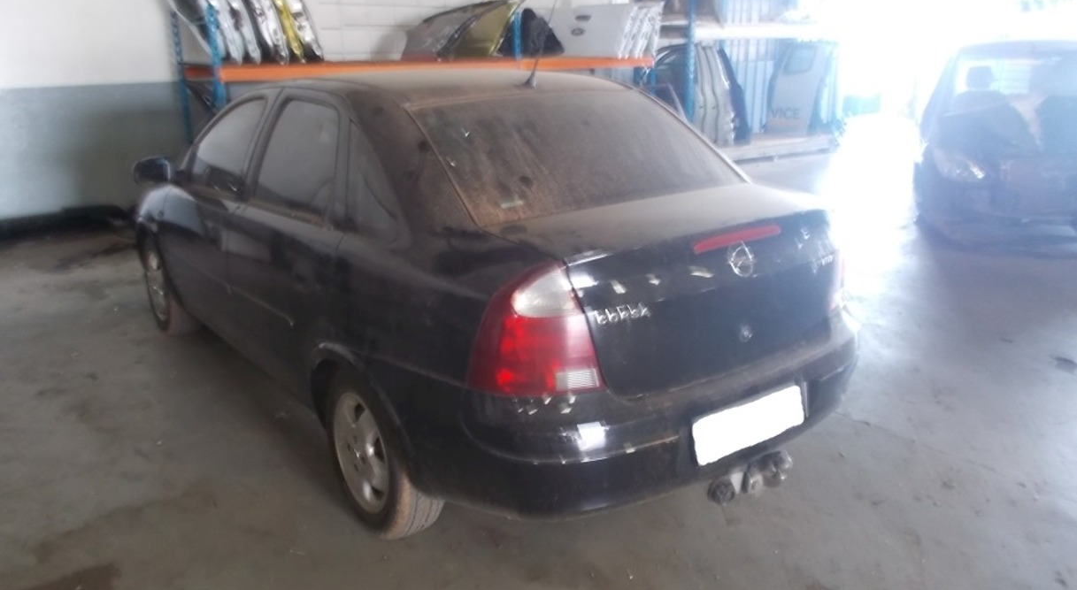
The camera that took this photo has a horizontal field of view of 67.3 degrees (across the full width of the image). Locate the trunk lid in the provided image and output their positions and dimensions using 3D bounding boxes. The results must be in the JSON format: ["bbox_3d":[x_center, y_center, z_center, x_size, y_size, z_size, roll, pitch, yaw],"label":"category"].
[{"bbox_3d":[0.442,-0.059,2.414,1.140,0.400,0.500,-13,21,-36],"label":"trunk lid"}]

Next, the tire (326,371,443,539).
[{"bbox_3d":[-0.497,0.486,2.633,0.185,0.575,0.575,-13,21,-36],"label":"tire"}]

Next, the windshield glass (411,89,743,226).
[{"bbox_3d":[0.141,-0.505,2.679,1.170,0.100,0.630,-13,52,-36],"label":"windshield glass"}]

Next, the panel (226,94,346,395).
[{"bbox_3d":[-0.860,-0.175,2.951,0.250,1.090,1.150,-13,21,-36],"label":"panel"}]

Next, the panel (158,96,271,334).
[{"bbox_3d":[-1.429,-0.382,3.656,0.250,1.090,1.180,-13,21,-36],"label":"panel"}]

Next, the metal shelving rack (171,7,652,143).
[{"bbox_3d":[-0.966,-1.984,8.535,4.987,1.880,1.050,-13,21,-34],"label":"metal shelving rack"}]

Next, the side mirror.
[{"bbox_3d":[-1.810,-0.581,3.792,0.185,0.142,0.130,-13,21,-36],"label":"side mirror"}]

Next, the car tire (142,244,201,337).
[{"bbox_3d":[-2.022,-0.069,4.523,0.185,0.575,0.575,-13,21,-36],"label":"car tire"}]

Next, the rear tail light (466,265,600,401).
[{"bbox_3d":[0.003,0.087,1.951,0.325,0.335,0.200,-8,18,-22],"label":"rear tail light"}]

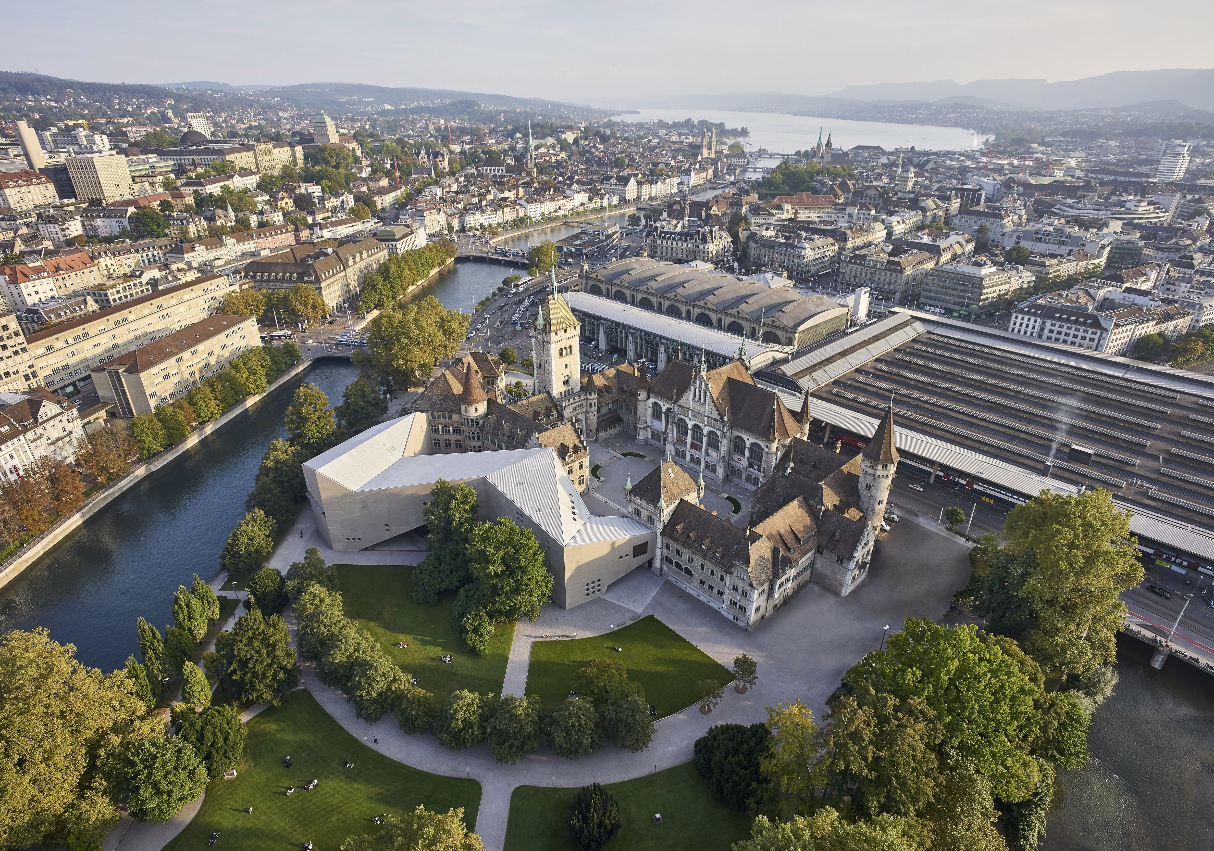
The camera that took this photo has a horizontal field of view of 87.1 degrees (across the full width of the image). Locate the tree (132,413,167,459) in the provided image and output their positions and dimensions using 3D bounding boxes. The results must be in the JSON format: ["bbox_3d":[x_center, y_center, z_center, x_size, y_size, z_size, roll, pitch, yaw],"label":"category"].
[{"bbox_3d":[-150.793,4.042,210.484,8.800,16.800,8.800,0,27,0],"label":"tree"}]

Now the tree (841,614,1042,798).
[{"bbox_3d":[53.240,46.400,103.330,27.000,26.500,27.000,0,26,0],"label":"tree"}]

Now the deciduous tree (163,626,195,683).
[{"bbox_3d":[-83.770,44.000,124.560,4.300,13.200,4.300,0,26,0],"label":"deciduous tree"}]

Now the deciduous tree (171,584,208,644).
[{"bbox_3d":[-94.040,42.960,144.080,5.500,16.900,5.500,-21,34,-36],"label":"deciduous tree"}]

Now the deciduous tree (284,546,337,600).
[{"bbox_3d":[-66.830,33.590,144.110,10.400,14.300,10.400,0,26,0],"label":"deciduous tree"}]

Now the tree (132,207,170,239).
[{"bbox_3d":[-261.210,-115.050,365.410,17.000,18.000,17.000,0,26,0],"label":"tree"}]

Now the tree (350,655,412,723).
[{"bbox_3d":[-41.502,49.659,118.317,10.494,11.660,11.077,0,27,0],"label":"tree"}]

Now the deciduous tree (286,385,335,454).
[{"bbox_3d":[-94.610,-1.150,203.490,14.000,24.000,14.000,0,26,0],"label":"deciduous tree"}]

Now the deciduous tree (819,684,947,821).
[{"bbox_3d":[46.197,55.719,109.381,20.000,21.500,20.000,0,27,0],"label":"deciduous tree"}]

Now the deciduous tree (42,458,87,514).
[{"bbox_3d":[-159.670,18.040,187.900,10.200,17.000,10.200,24,36,39],"label":"deciduous tree"}]

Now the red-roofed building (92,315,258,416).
[{"bbox_3d":[-181.050,-29.560,275.000,20.600,22.800,71.700,3,27,6],"label":"red-roofed building"}]

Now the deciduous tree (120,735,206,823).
[{"bbox_3d":[-75.070,60.770,108.890,11.800,16.700,11.800,23,35,37],"label":"deciduous tree"}]

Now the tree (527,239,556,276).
[{"bbox_3d":[-44.097,-112.687,431.692,19.900,24.500,19.900,0,27,0],"label":"tree"}]

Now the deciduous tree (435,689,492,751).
[{"bbox_3d":[-25.230,51.750,111.030,9.800,10.800,9.800,0,26,0],"label":"deciduous tree"}]

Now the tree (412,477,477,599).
[{"bbox_3d":[-37.549,29.021,149.586,14.300,33.000,14.300,0,27,0],"label":"tree"}]

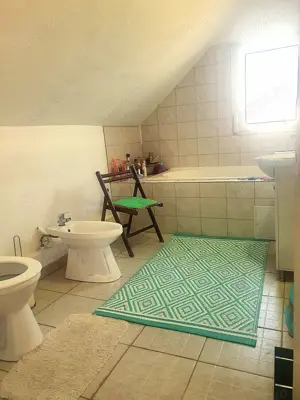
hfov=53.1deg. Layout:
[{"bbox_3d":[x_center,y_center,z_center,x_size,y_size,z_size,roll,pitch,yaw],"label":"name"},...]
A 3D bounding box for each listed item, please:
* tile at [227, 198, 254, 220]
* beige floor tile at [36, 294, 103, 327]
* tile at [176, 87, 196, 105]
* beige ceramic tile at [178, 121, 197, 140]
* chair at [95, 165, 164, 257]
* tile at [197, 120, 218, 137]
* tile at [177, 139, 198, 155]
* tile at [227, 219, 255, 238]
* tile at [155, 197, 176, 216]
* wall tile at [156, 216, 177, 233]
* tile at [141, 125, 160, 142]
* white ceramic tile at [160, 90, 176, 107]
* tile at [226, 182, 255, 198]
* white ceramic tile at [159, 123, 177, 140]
[{"bbox_3d":[0.840,0.080,2.801,0.248,0.200,0.010,1,12,24],"label":"tile"},{"bbox_3d":[-0.480,0.664,1.799,0.330,0.010,0.330,1,12,24],"label":"beige floor tile"},{"bbox_3d":[0.435,-1.263,3.644,0.250,0.202,0.010,1,13,23],"label":"tile"},{"bbox_3d":[0.458,-0.853,3.680,0.250,0.201,0.010,1,13,24],"label":"beige ceramic tile"},{"bbox_3d":[-0.180,0.069,2.809,0.515,0.745,0.475,5,14,40],"label":"chair"},{"bbox_3d":[0.686,-0.849,3.579,0.250,0.201,0.010,1,13,24],"label":"tile"},{"bbox_3d":[0.472,-0.656,3.720,0.250,0.201,0.010,1,13,24],"label":"tile"},{"bbox_3d":[0.854,0.272,2.837,0.248,0.190,0.010,1,12,24],"label":"tile"},{"bbox_3d":[0.155,0.071,3.108,0.248,0.200,0.010,1,12,24],"label":"tile"},{"bbox_3d":[0.171,0.260,3.147,0.250,0.191,0.010,1,13,24],"label":"wall tile"},{"bbox_3d":[0.000,-0.860,3.879,0.251,0.202,0.010,1,11,24],"label":"tile"},{"bbox_3d":[0.204,-1.267,3.743,0.250,0.202,0.010,1,13,23],"label":"white ceramic tile"},{"bbox_3d":[0.836,-0.092,2.789,0.254,0.146,0.010,1,11,24],"label":"tile"},{"bbox_3d":[0.228,-0.857,3.777,0.249,0.202,0.010,1,11,24],"label":"white ceramic tile"}]

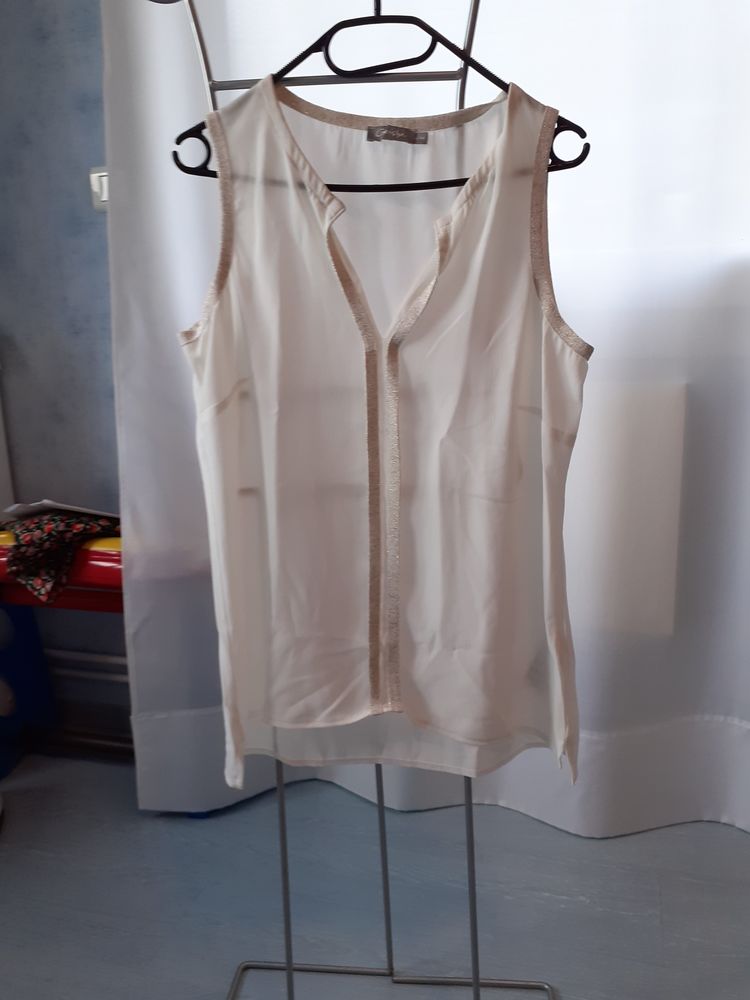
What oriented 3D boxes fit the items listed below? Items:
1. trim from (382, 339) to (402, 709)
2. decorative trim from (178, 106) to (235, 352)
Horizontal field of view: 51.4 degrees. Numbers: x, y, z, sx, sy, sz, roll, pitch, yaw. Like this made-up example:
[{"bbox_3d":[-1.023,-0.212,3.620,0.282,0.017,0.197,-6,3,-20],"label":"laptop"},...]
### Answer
[{"bbox_3d":[0.018,0.024,0.800,0.018,0.380,0.012,0,5,3],"label":"trim"},{"bbox_3d":[-0.171,-0.275,0.790,0.058,0.240,0.040,0,5,3],"label":"decorative trim"}]

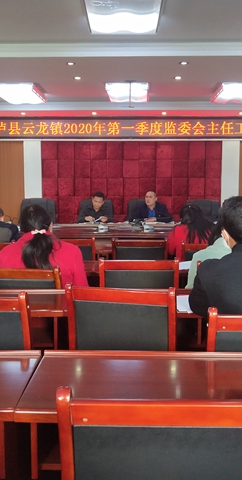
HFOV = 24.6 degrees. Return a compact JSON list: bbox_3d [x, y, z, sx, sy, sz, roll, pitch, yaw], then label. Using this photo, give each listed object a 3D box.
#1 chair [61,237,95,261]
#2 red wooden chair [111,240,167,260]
[{"bbox_3d":[-0.457,0.404,5.243,0.480,0.910,0.560,0,5,1],"label":"chair"},{"bbox_3d":[0.175,0.435,5.261,0.530,0.940,0.560,0,5,2],"label":"red wooden chair"}]

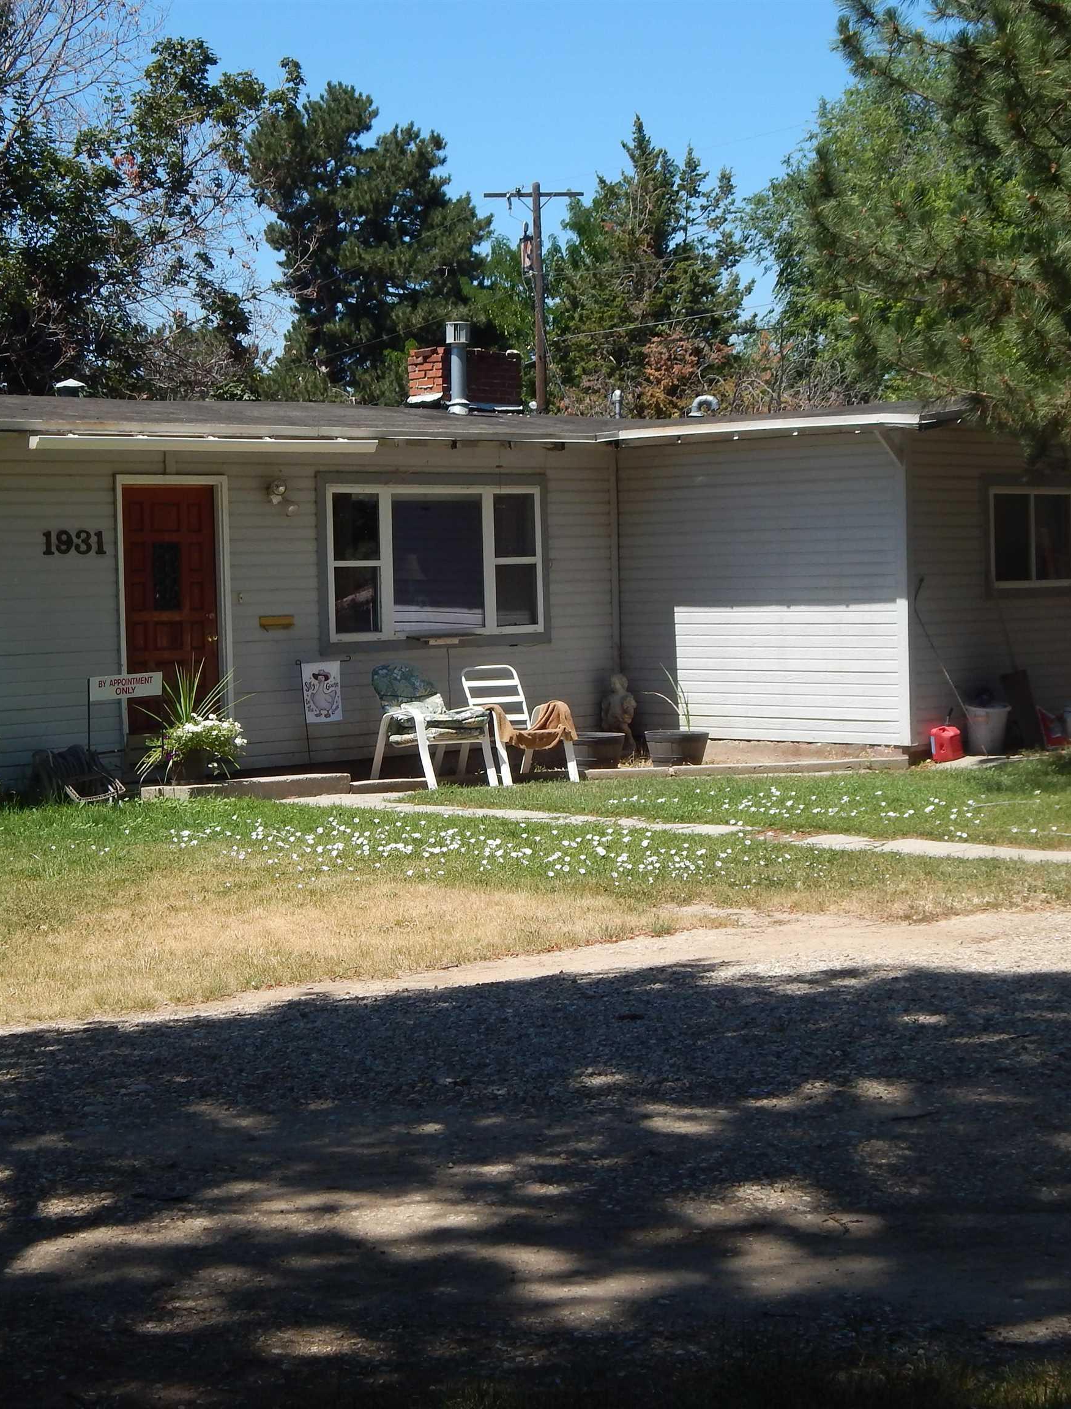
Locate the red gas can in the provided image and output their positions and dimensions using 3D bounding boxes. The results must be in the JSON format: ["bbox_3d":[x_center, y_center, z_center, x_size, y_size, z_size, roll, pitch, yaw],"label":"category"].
[{"bbox_3d":[3.550,0.341,22.850,0.260,0.320,0.220,-4,4,-43],"label":"red gas can"}]

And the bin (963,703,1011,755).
[{"bbox_3d":[3.976,0.219,23.350,0.390,0.420,0.390,-1,3,0],"label":"bin"}]

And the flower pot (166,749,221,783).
[{"bbox_3d":[-2.727,0.465,20.992,0.380,0.310,0.380,-1,3,0],"label":"flower pot"}]

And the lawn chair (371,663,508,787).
[{"bbox_3d":[-0.826,0.164,21.377,0.660,0.920,0.760,-4,4,-39],"label":"lawn chair"}]

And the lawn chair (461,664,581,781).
[{"bbox_3d":[-0.167,0.154,21.627,0.650,0.920,0.760,-4,4,-36],"label":"lawn chair"}]

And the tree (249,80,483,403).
[{"bbox_3d":[-3.833,-7.672,60.324,5.600,12.790,5.600,-1,3,0],"label":"tree"}]

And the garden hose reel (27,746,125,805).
[{"bbox_3d":[-3.667,0.535,21.287,0.457,0.426,0.690,-4,4,-42],"label":"garden hose reel"}]

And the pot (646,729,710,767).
[{"bbox_3d":[1.190,0.363,22.393,0.540,0.280,0.540,-1,3,0],"label":"pot"}]

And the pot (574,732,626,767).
[{"bbox_3d":[0.501,0.387,23.000,0.570,0.320,0.570,-1,3,0],"label":"pot"}]

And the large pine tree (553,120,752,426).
[{"bbox_3d":[2.799,-8.154,66.325,5.200,12.820,5.200,-1,3,0],"label":"large pine tree"}]

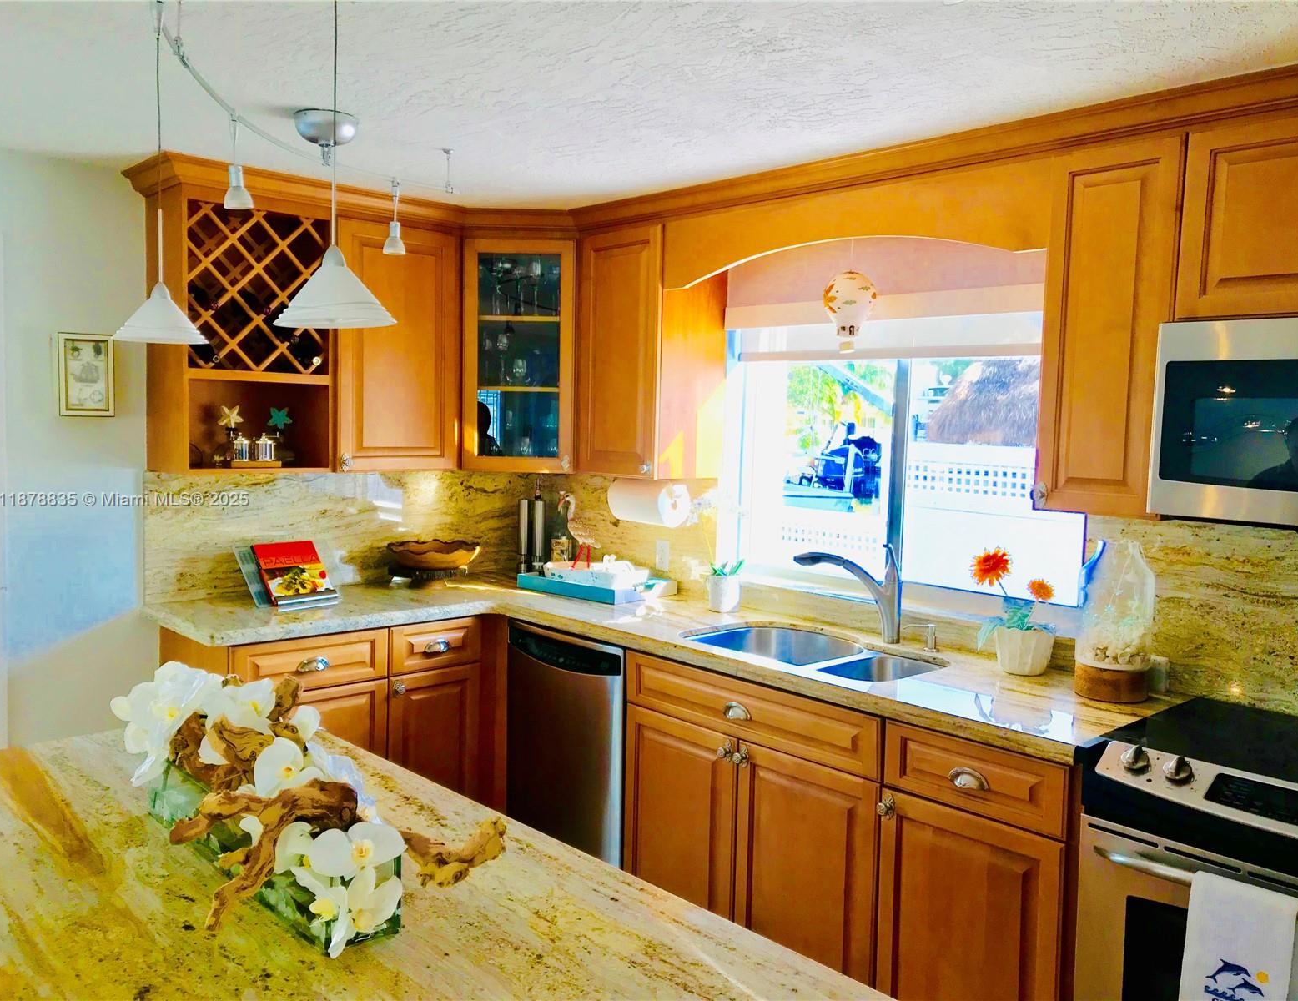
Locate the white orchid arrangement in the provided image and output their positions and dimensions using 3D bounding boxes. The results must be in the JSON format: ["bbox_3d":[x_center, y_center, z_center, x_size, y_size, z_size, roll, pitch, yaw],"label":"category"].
[{"bbox_3d":[-0.546,0.398,1.518,0.273,0.241,0.708,-2,6,-43],"label":"white orchid arrangement"}]

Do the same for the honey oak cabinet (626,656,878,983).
[{"bbox_3d":[0.461,0.896,3.172,0.622,0.845,0.925,-2,6,-43],"label":"honey oak cabinet"}]

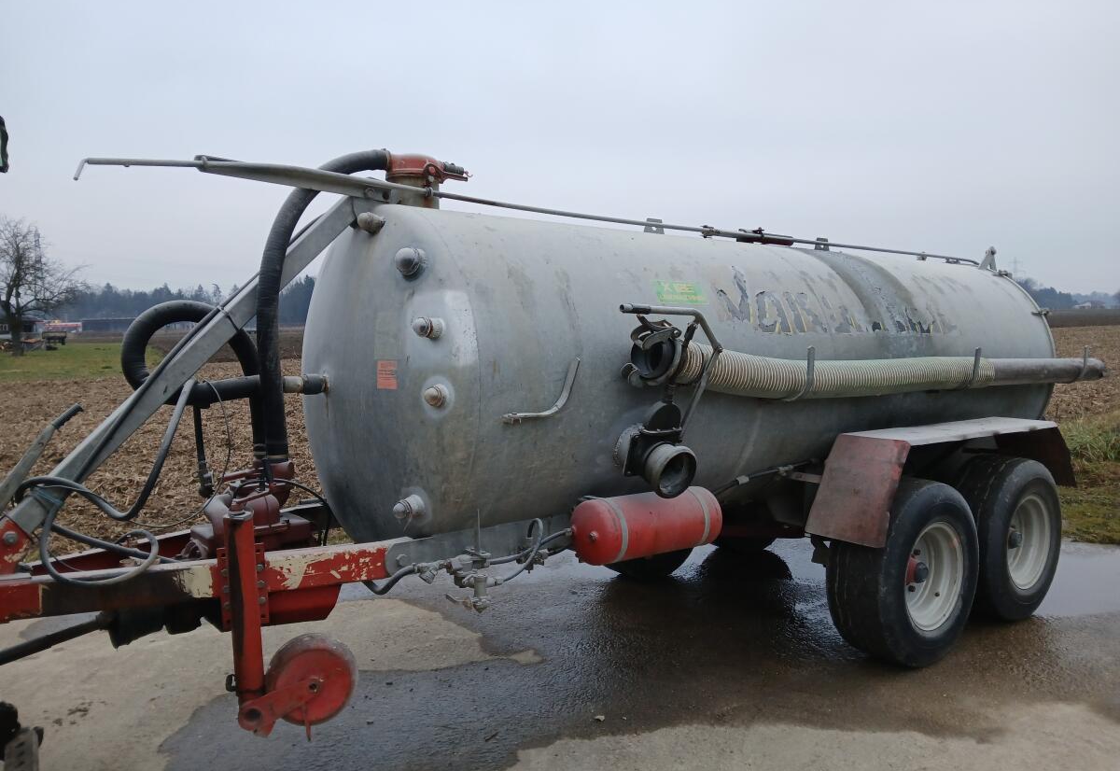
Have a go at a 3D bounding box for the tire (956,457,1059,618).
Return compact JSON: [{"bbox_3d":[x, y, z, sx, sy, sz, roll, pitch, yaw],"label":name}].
[{"bbox_3d":[2.515,0.862,4.801,0.878,0.878,0.345,-4,5,-37],"label":"tire"}]

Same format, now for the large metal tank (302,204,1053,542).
[{"bbox_3d":[1.056,-0.086,4.820,4.943,1.424,1.424,-2,4,-37],"label":"large metal tank"}]

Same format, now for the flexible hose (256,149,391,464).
[{"bbox_3d":[-0.899,-0.332,3.249,0.613,1.242,0.215,-4,5,-37],"label":"flexible hose"}]

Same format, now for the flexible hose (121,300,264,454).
[{"bbox_3d":[-1.315,-0.032,3.058,0.530,0.580,0.265,-4,5,-37],"label":"flexible hose"}]

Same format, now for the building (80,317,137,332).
[{"bbox_3d":[-132.448,-18.029,250.000,20.000,4.600,10.000,-3,5,-28],"label":"building"}]

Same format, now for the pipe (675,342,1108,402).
[{"bbox_3d":[2.080,-0.083,4.541,4.082,0.265,0.207,-1,4,-37],"label":"pipe"}]

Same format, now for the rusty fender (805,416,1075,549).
[{"bbox_3d":[2.106,0.431,4.448,1.971,0.455,0.364,-2,4,-37],"label":"rusty fender"}]

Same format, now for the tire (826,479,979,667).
[{"bbox_3d":[1.723,0.921,4.205,0.878,0.878,0.345,-4,5,-37],"label":"tire"}]

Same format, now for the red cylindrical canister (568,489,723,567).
[{"bbox_3d":[0.377,0.585,3.545,0.762,0.253,0.253,-2,4,-37],"label":"red cylindrical canister"}]

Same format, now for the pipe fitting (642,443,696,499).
[{"bbox_3d":[0.427,0.339,3.359,0.207,0.207,0.149,-4,5,-37],"label":"pipe fitting"}]

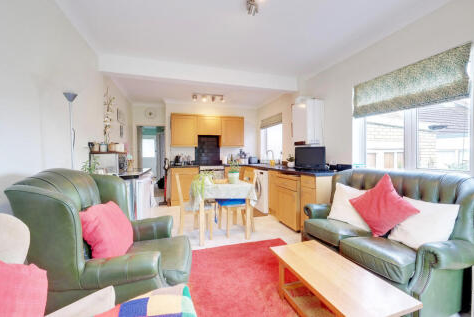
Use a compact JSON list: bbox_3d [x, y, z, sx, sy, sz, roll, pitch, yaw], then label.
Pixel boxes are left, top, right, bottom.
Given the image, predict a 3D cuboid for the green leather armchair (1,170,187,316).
[{"bbox_3d":[-0.804,0.588,1.371,0.900,1.060,0.830,-1,1,-12],"label":"green leather armchair"}]

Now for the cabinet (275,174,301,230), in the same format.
[{"bbox_3d":[1.067,0.631,3.212,0.580,0.885,0.650,-1,2,-18],"label":"cabinet"}]

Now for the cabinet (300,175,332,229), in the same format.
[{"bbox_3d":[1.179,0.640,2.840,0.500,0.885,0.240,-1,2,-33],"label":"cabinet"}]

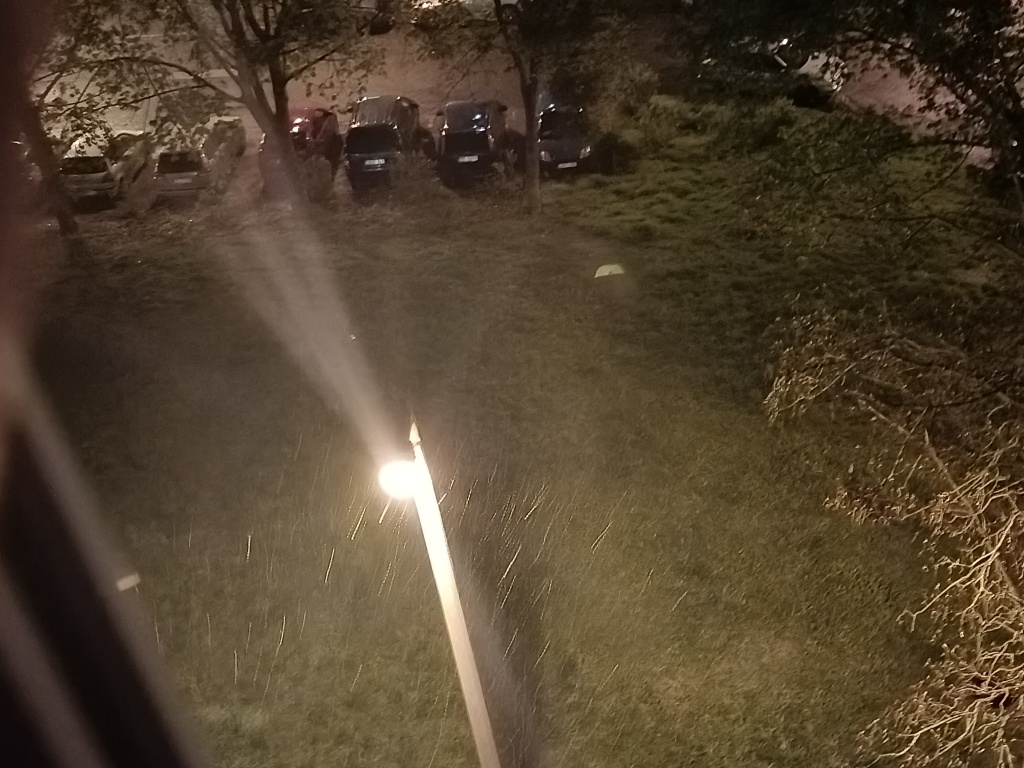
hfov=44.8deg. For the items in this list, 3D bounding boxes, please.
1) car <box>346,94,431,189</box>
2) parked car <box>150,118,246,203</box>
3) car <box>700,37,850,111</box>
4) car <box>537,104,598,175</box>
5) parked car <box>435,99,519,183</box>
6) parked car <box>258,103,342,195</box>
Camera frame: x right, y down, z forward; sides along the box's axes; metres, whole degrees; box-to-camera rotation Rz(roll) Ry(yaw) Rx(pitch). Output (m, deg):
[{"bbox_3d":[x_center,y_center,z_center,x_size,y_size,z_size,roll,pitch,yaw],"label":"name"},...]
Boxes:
[{"bbox_3d":[-3.719,-7.231,35.642,1.740,1.620,4.300,-3,34,2],"label":"car"},{"bbox_3d":[-8.787,-6.626,35.451,1.700,1.450,4.100,0,34,6],"label":"parked car"},{"bbox_3d":[7.897,-9.597,38.018,4.300,1.480,1.750,11,36,21],"label":"car"},{"bbox_3d":[1.412,-7.223,35.196,1.660,1.460,3.950,-4,34,0],"label":"car"},{"bbox_3d":[-1.148,-7.200,35.164,1.740,1.780,4.150,-3,34,2],"label":"parked car"},{"bbox_3d":[-5.987,-6.912,35.523,1.700,1.500,4.100,-2,34,4],"label":"parked car"}]

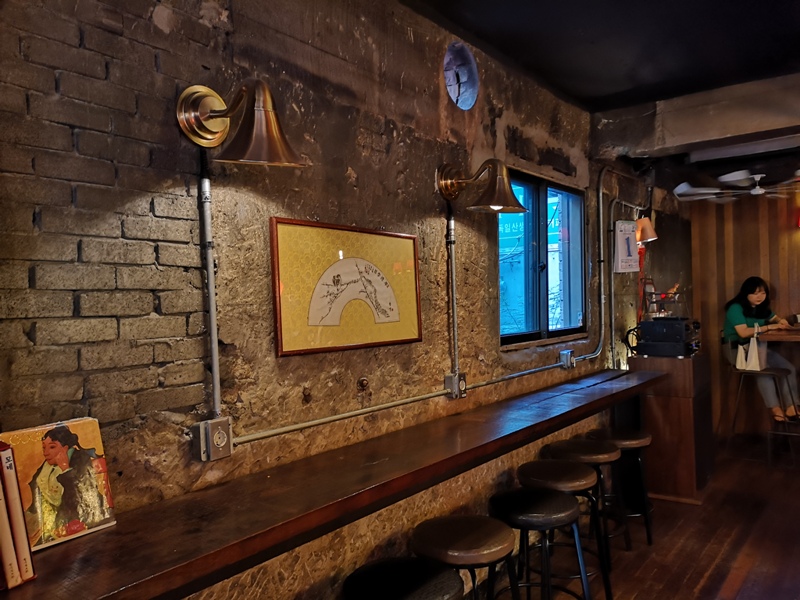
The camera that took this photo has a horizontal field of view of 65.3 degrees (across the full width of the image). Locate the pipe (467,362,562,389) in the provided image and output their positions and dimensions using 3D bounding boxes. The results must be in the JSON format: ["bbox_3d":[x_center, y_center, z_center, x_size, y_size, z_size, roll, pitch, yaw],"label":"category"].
[{"bbox_3d":[0.630,0.382,3.241,0.026,0.026,1.080,-1,0,38],"label":"pipe"}]

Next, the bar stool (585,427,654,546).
[{"bbox_3d":[1.318,1.103,3.742,0.370,0.600,0.370,-1,0,0],"label":"bar stool"}]

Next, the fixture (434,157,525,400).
[{"bbox_3d":[0.358,-0.079,2.645,0.380,1.020,0.250,-1,0,38],"label":"fixture"}]

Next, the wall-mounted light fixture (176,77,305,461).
[{"bbox_3d":[-0.408,-0.059,1.651,0.380,1.020,0.250,-1,0,38],"label":"wall-mounted light fixture"}]

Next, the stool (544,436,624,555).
[{"bbox_3d":[1.056,1.109,3.451,0.370,0.600,0.370,-1,0,38],"label":"stool"}]

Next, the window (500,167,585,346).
[{"bbox_3d":[0.855,-0.244,3.654,0.100,0.930,1.240,-1,0,38],"label":"window"}]

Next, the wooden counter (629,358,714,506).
[{"bbox_3d":[1.995,0.887,4.593,0.440,0.990,0.510,-1,0,38],"label":"wooden counter"}]

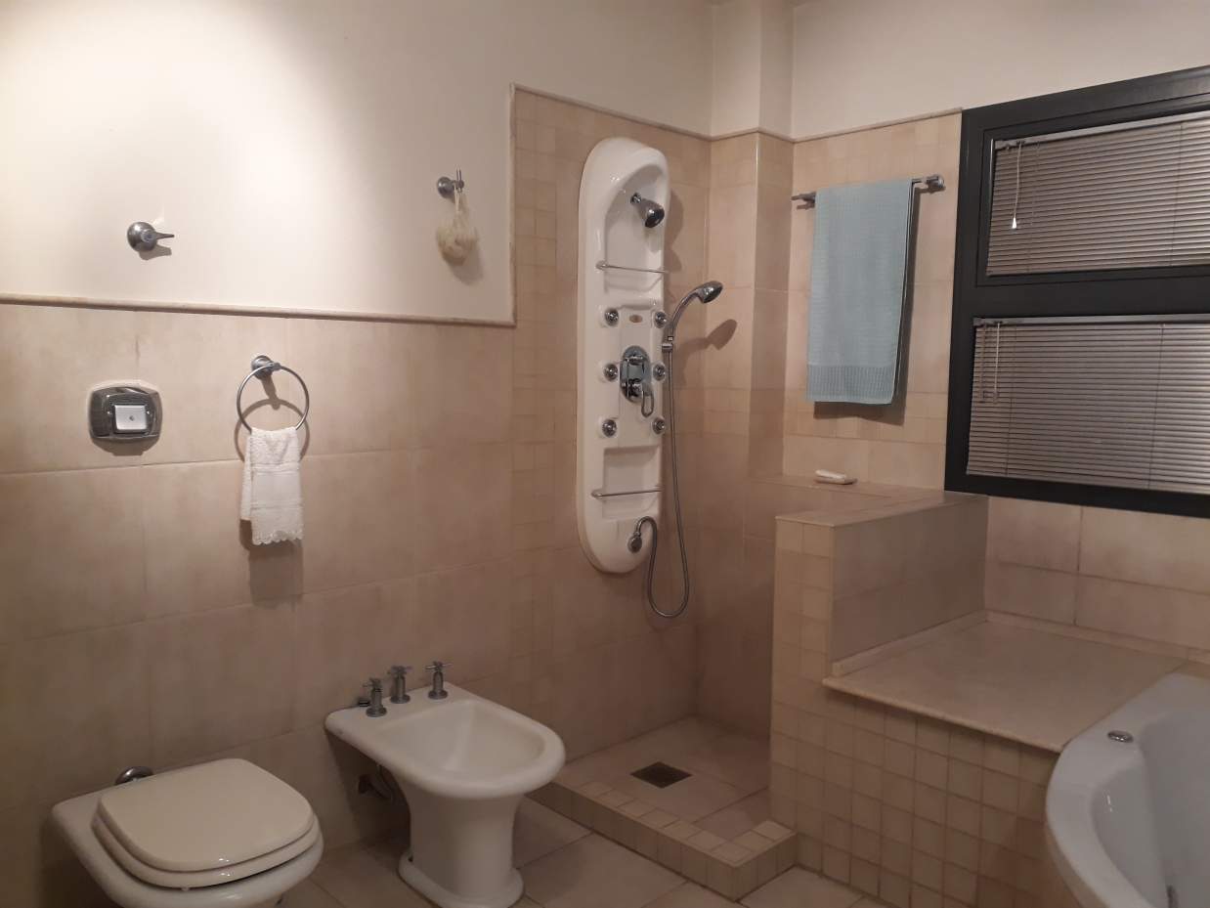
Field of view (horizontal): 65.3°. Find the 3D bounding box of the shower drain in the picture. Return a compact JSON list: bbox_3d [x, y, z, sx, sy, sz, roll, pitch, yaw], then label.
[{"bbox_3d":[0.170,0.978,2.870,0.129,0.012,0.129,-5,7,-45],"label":"shower drain"}]

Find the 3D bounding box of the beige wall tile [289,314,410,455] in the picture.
[{"bbox_3d":[-0.618,-0.166,2.323,0.330,0.328,0.010,-5,7,-45],"label":"beige wall tile"}]

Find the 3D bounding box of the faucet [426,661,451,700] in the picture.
[{"bbox_3d":[-0.438,0.590,2.478,0.057,0.090,0.057,-4,7,-44],"label":"faucet"}]

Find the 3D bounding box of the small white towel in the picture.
[{"bbox_3d":[-0.748,0.066,2.129,0.118,0.260,0.065,-5,7,-45],"label":"small white towel"}]

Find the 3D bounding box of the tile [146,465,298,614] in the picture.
[{"bbox_3d":[-0.852,0.178,2.100,0.332,0.328,0.012,-5,7,-44],"label":"tile"}]

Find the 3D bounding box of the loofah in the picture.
[{"bbox_3d":[-0.384,-0.584,2.433,0.100,0.190,0.085,-5,7,-45],"label":"loofah"}]

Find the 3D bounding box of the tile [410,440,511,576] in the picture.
[{"bbox_3d":[-0.382,0.140,2.557,0.329,0.325,0.012,-5,7,-44],"label":"tile"}]

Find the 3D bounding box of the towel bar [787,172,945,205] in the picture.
[{"bbox_3d":[0.800,-0.816,2.912,0.080,0.045,0.505,-5,7,-44],"label":"towel bar"}]

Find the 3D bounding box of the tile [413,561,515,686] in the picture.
[{"bbox_3d":[-0.400,0.482,2.649,0.332,0.332,0.011,-4,7,-44],"label":"tile"}]

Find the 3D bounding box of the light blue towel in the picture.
[{"bbox_3d":[0.789,-0.504,2.969,0.060,0.680,0.345,-5,7,-45],"label":"light blue towel"}]

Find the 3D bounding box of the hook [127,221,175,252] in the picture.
[{"bbox_3d":[-0.948,-0.456,1.977,0.080,0.058,0.055,-4,7,-44],"label":"hook"}]

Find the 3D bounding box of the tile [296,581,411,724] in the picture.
[{"bbox_3d":[-0.641,0.500,2.420,0.332,0.332,0.011,-4,7,-44],"label":"tile"}]

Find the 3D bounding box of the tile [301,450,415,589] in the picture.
[{"bbox_3d":[-0.636,0.165,2.389,0.332,0.332,0.011,-4,7,-44],"label":"tile"}]

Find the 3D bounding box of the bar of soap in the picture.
[{"bbox_3d":[0.747,0.077,3.083,0.065,0.030,0.108,-5,7,-45],"label":"bar of soap"}]

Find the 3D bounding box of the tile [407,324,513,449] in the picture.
[{"bbox_3d":[-0.390,-0.185,2.587,0.332,0.328,0.011,-4,7,-44],"label":"tile"}]

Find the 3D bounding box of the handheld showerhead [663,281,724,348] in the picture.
[{"bbox_3d":[0.279,-0.444,2.996,0.185,0.210,0.075,1,5,1],"label":"handheld showerhead"}]

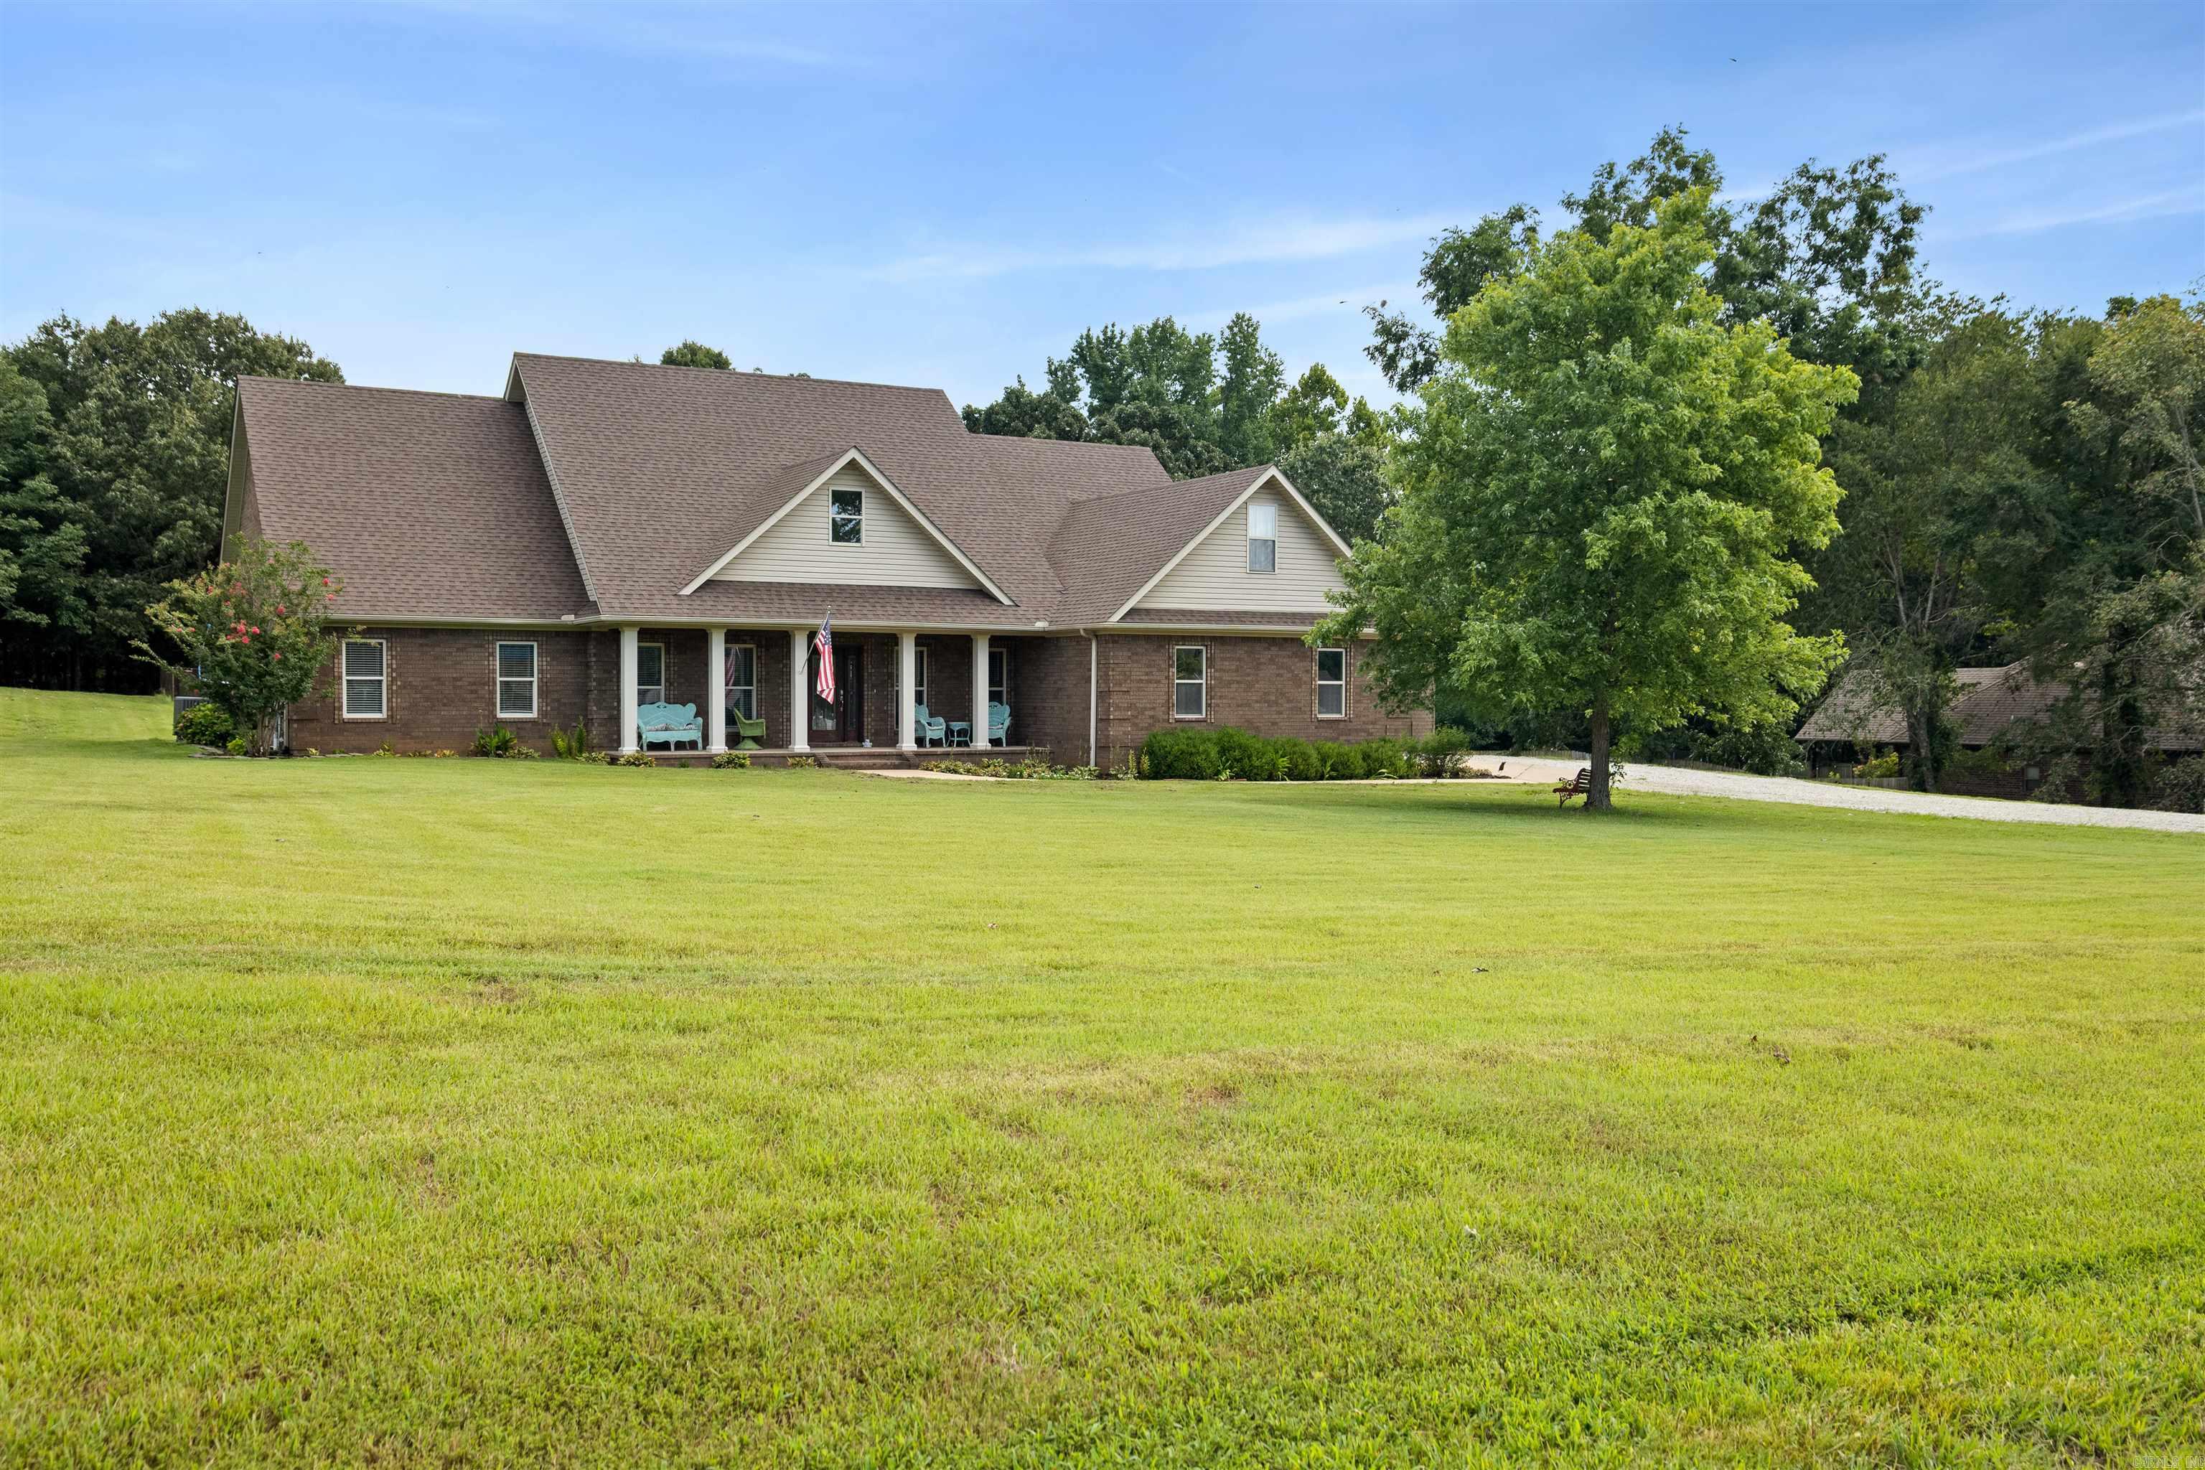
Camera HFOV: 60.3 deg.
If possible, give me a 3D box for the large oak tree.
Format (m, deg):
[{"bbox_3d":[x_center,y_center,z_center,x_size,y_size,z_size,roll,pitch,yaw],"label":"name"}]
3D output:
[{"bbox_3d":[9.150,-4.400,35.700,9.600,11.600,9.400,0,1,0],"label":"large oak tree"}]

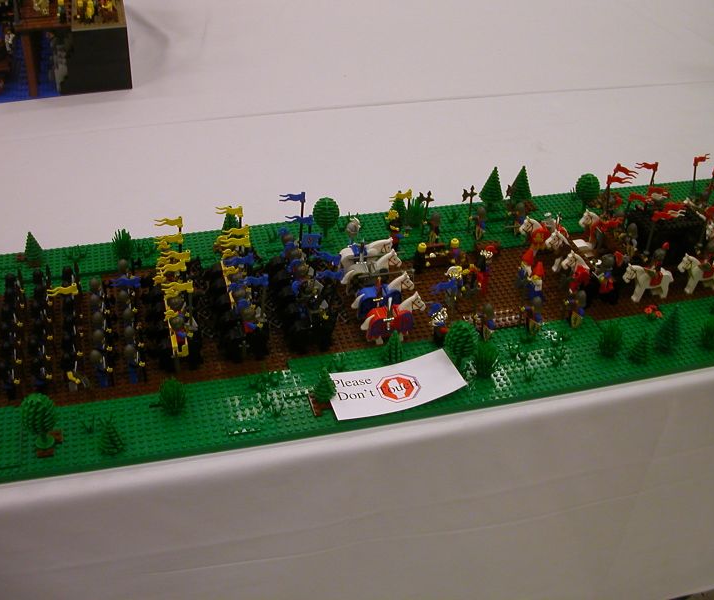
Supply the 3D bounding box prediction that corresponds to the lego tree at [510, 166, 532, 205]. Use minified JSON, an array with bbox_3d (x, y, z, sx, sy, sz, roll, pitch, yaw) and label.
[{"bbox_3d":[0.233,-0.162,1.215,0.034,0.066,0.034,-7,39,-14],"label":"lego tree"}]

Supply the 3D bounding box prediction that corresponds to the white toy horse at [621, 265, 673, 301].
[{"bbox_3d":[0.363,-0.026,1.062,0.076,0.060,0.018,-7,40,-15],"label":"white toy horse"}]

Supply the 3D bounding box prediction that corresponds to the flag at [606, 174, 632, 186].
[{"bbox_3d":[0.351,-0.160,1.145,0.034,0.013,0.006,-1,38,-7],"label":"flag"}]

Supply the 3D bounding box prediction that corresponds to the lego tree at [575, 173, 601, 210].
[{"bbox_3d":[0.328,-0.153,1.220,0.033,0.059,0.033,-7,40,-15],"label":"lego tree"}]

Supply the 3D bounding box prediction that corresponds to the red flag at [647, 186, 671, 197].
[{"bbox_3d":[0.399,-0.142,1.127,0.034,0.013,0.006,-1,38,-7],"label":"red flag"}]

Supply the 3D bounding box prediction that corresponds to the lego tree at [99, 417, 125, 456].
[{"bbox_3d":[-0.235,0.126,0.818,0.024,0.041,0.024,-7,40,-15],"label":"lego tree"}]

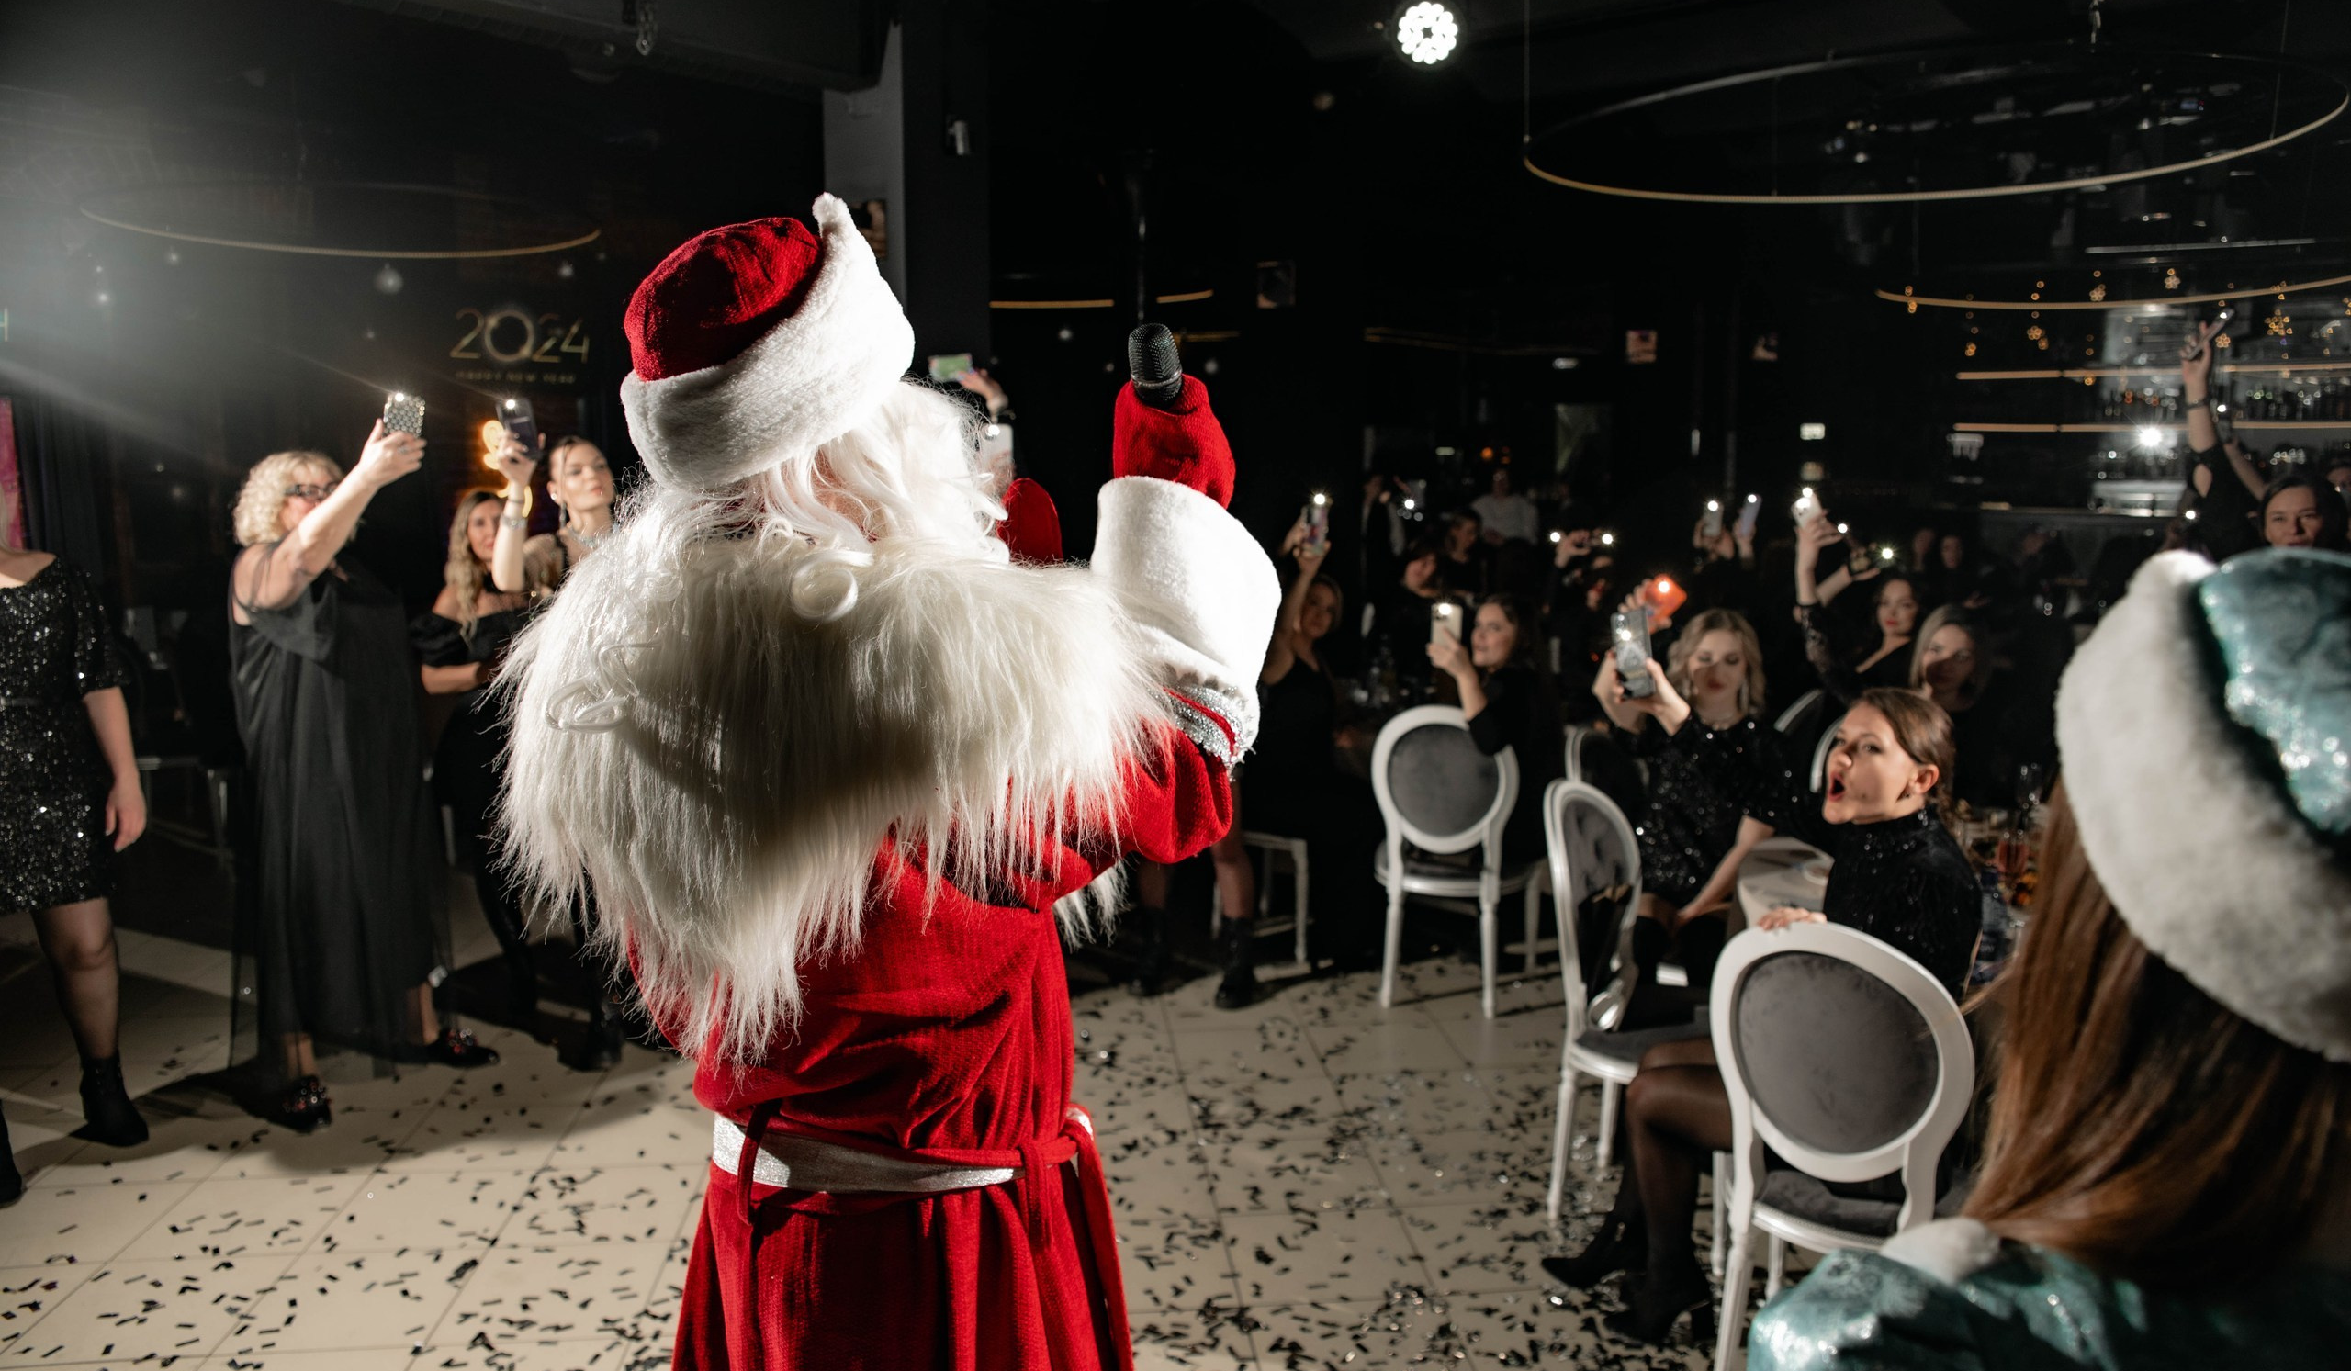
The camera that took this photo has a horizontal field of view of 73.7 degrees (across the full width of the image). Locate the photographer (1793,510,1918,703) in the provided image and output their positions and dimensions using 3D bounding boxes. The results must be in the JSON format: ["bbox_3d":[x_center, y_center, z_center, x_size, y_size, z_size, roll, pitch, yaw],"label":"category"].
[{"bbox_3d":[2.432,0.169,5.527,0.580,1.500,0.650,4,9,29],"label":"photographer"}]

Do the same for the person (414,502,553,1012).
[{"bbox_3d":[-2.141,0.199,4.975,0.520,1.640,0.420,-5,9,-30],"label":"person"}]

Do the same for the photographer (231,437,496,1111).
[{"bbox_3d":[-2.261,0.200,4.362,0.650,1.800,0.560,5,9,32],"label":"photographer"}]

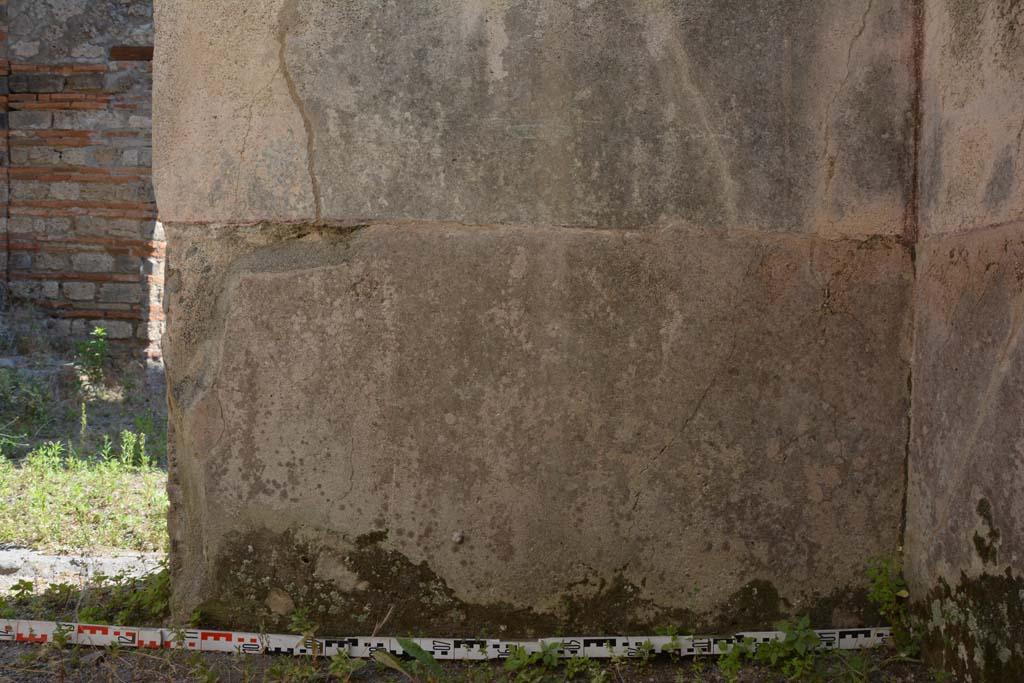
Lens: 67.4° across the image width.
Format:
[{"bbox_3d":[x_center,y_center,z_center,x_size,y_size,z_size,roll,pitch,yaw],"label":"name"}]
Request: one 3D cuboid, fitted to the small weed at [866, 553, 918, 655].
[{"bbox_3d":[0.590,0.406,1.190,0.078,0.155,0.075,0,2,0],"label":"small weed"}]

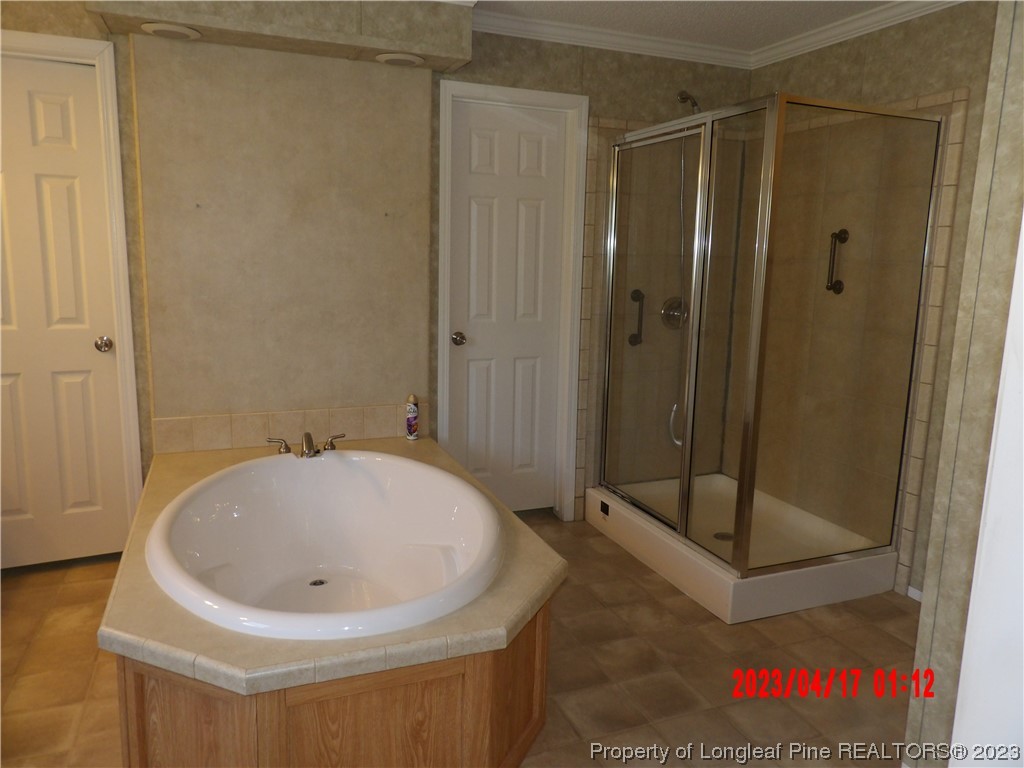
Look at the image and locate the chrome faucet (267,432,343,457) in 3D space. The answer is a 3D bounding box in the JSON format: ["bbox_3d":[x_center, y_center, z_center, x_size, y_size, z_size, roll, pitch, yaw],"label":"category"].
[{"bbox_3d":[-0.862,0.254,2.989,0.315,0.088,0.184,-3,11,-21],"label":"chrome faucet"}]

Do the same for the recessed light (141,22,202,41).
[{"bbox_3d":[-1.271,-1.312,2.656,0.207,0.021,0.207,-3,11,-21],"label":"recessed light"}]

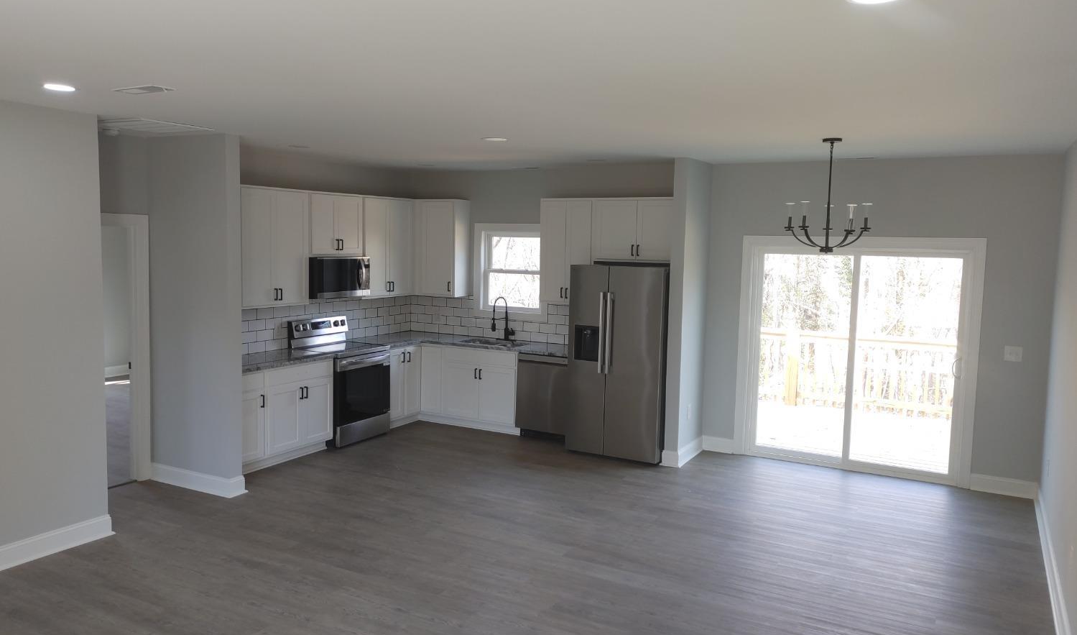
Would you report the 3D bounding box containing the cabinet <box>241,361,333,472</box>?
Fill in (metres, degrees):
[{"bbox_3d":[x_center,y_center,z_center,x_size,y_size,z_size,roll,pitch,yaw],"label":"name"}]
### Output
[{"bbox_3d":[-2.462,0.831,7.210,0.635,0.855,1.110,4,6,29],"label":"cabinet"}]

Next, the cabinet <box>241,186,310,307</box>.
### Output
[{"bbox_3d":[-2.527,-0.640,7.479,0.305,1.072,0.820,4,6,29],"label":"cabinet"}]

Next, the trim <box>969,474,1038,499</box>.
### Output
[{"bbox_3d":[3.821,1.382,6.648,0.476,0.130,0.018,4,6,29],"label":"trim"}]

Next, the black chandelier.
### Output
[{"bbox_3d":[2.035,-0.849,5.671,0.590,0.788,0.580,4,6,29],"label":"black chandelier"}]

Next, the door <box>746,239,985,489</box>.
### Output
[{"bbox_3d":[2.787,0.336,7.221,2.007,2.098,0.120,4,6,29],"label":"door"}]

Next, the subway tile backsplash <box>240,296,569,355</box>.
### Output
[{"bbox_3d":[-1.210,0.115,7.831,2.355,0.459,2.860,4,6,29],"label":"subway tile backsplash"}]

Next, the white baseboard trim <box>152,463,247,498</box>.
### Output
[{"bbox_3d":[-2.761,1.293,6.578,0.960,0.145,0.180,4,6,29],"label":"white baseboard trim"}]

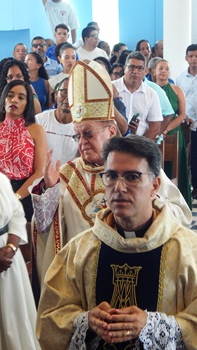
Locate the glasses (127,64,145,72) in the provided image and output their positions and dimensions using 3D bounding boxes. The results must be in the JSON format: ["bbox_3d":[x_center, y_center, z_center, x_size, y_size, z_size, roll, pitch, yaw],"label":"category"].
[{"bbox_3d":[0.319,-0.895,8.500,0.142,0.045,0.142,2,10,1],"label":"glasses"}]

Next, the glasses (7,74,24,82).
[{"bbox_3d":[-0.697,-0.811,8.500,0.140,0.045,0.140,-1,10,0],"label":"glasses"}]

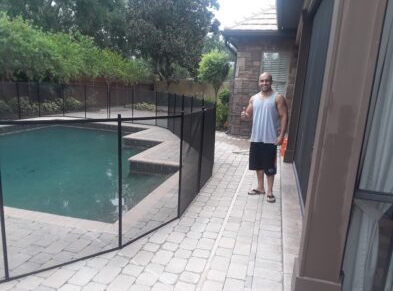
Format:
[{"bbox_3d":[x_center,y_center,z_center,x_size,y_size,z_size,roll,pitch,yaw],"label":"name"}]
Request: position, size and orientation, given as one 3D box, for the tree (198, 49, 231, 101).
[{"bbox_3d":[0.689,-2.142,11.936,1.200,2.881,1.200,5,11,11],"label":"tree"}]

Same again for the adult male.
[{"bbox_3d":[0.963,-0.121,4.433,0.620,1.750,0.420,7,11,18],"label":"adult male"}]

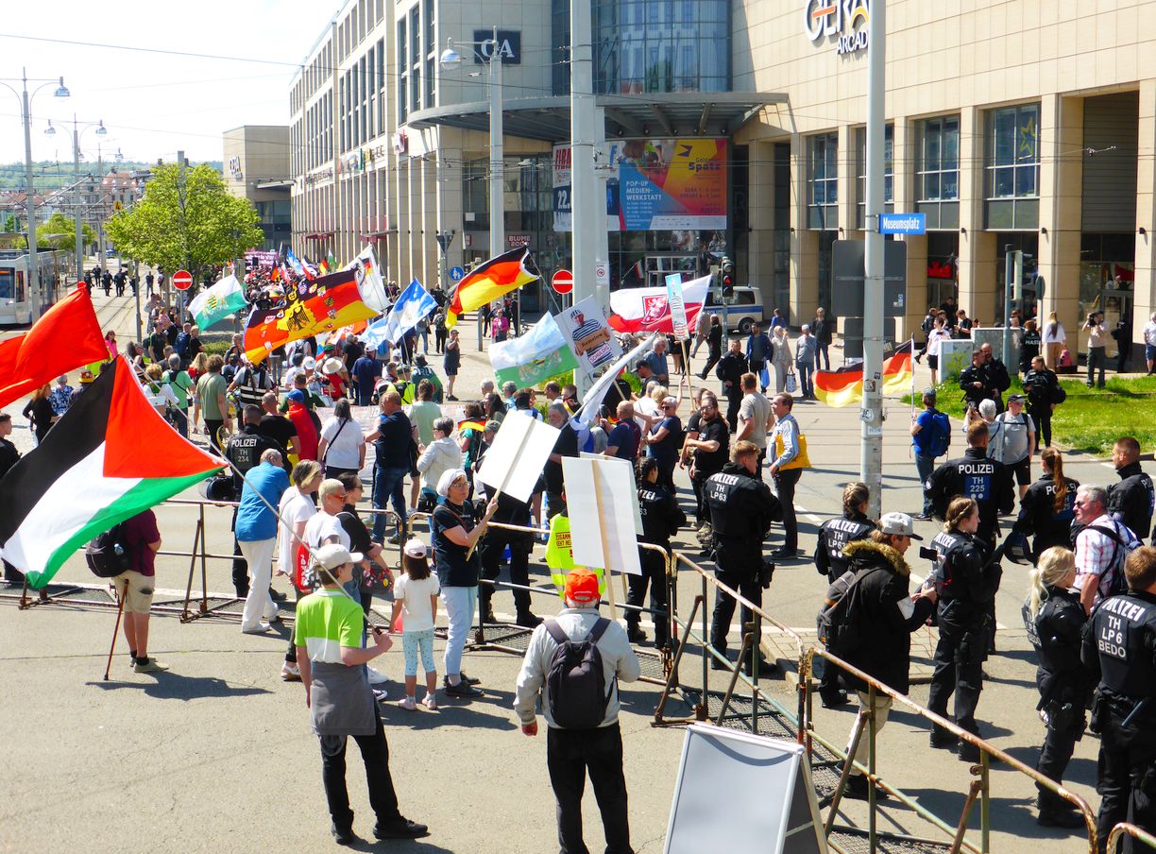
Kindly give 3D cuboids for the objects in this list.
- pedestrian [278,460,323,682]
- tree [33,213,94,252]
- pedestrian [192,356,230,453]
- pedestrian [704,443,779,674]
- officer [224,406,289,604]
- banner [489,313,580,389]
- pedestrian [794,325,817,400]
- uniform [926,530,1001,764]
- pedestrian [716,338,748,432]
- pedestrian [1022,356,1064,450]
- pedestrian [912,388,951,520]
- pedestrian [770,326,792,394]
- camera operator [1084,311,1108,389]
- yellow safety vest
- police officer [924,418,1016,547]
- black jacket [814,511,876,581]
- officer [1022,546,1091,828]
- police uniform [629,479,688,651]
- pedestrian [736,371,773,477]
[{"bbox_3d":[-2.238,1.144,12.515,0.380,1.690,0.460,-3,7,-30],"label":"pedestrian"},{"bbox_3d":[-57.442,-21.008,175.000,7.200,6.600,7.000,0,7,0],"label":"tree"},{"bbox_3d":[-5.639,-0.267,24.199,0.550,1.760,0.400,1,7,7],"label":"pedestrian"},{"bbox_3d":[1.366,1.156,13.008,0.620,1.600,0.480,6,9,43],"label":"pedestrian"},{"bbox_3d":[-3.220,0.833,15.597,0.600,1.620,0.420,1,6,10],"label":"officer"},{"bbox_3d":[-0.576,-1.028,21.500,1.250,0.900,0.350,-18,7,-5],"label":"banner"},{"bbox_3d":[5.329,-1.520,36.705,0.520,1.700,0.340,0,6,2],"label":"pedestrian"},{"bbox_3d":[2.625,1.352,10.596,0.460,1.740,0.480,-2,7,-18],"label":"uniform"},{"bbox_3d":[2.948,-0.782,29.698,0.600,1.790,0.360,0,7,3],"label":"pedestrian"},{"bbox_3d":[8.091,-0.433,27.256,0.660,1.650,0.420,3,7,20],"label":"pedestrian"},{"bbox_3d":[4.607,0.352,20.802,0.500,1.710,0.520,5,8,36],"label":"pedestrian"},{"bbox_3d":[4.705,-1.508,36.206,0.500,1.650,0.380,-1,7,-6],"label":"pedestrian"},{"bbox_3d":[12.207,-1.835,36.893,0.580,1.790,0.450,5,9,37],"label":"camera operator"},{"bbox_3d":[-0.013,1.021,12.393,0.500,0.700,0.300,0,6,0],"label":"yellow safety vest"},{"bbox_3d":[3.210,0.864,12.810,0.620,1.840,0.420,1,7,13],"label":"police officer"},{"bbox_3d":[2.037,0.942,11.900,0.550,0.680,0.400,6,9,44],"label":"black jacket"},{"bbox_3d":[2.919,1.570,9.547,0.400,1.720,0.480,-1,7,-9],"label":"officer"},{"bbox_3d":[0.705,1.195,14.012,0.520,1.480,0.420,6,9,43],"label":"police uniform"},{"bbox_3d":[2.138,0.307,19.089,0.400,1.860,0.520,6,10,44],"label":"pedestrian"}]

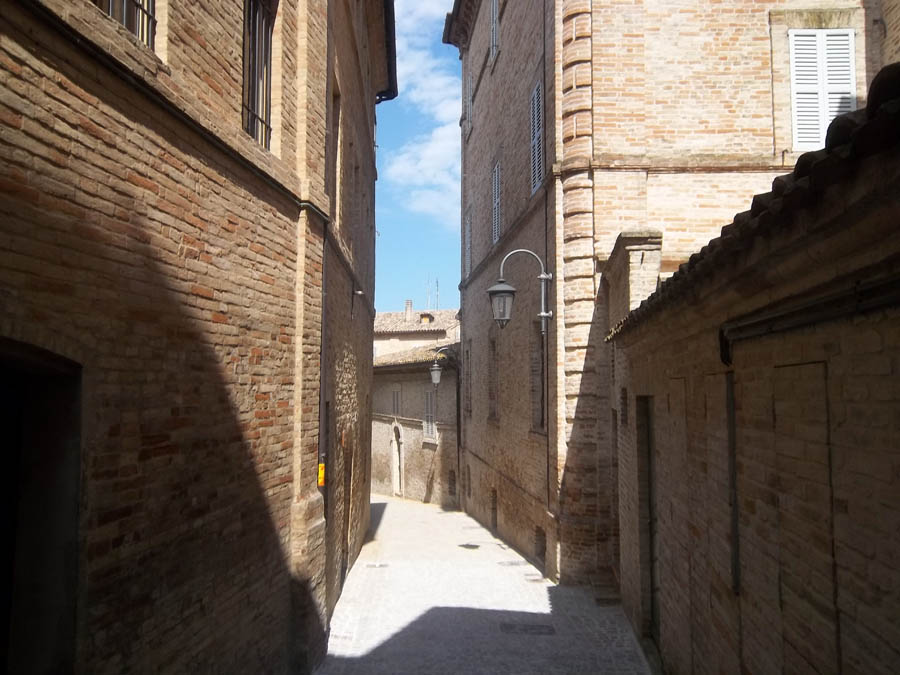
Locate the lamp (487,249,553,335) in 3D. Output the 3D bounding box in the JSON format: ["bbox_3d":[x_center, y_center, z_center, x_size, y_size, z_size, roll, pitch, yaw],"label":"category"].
[{"bbox_3d":[0.931,-0.611,9.700,0.886,1.135,0.390,0,-4,-6],"label":"lamp"}]

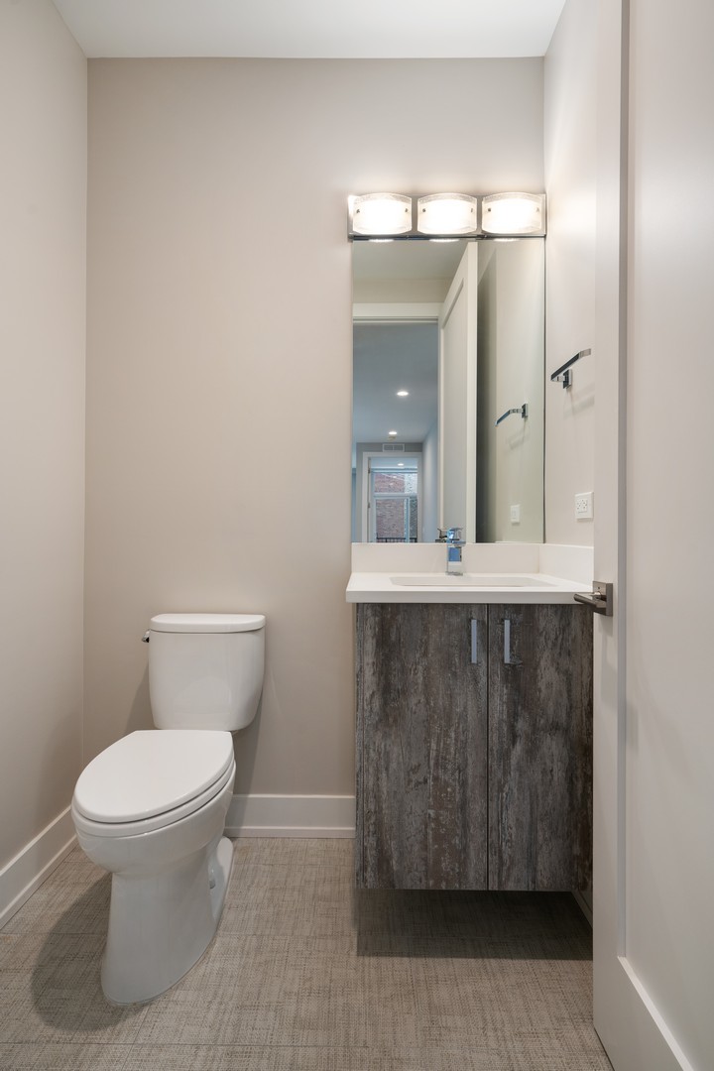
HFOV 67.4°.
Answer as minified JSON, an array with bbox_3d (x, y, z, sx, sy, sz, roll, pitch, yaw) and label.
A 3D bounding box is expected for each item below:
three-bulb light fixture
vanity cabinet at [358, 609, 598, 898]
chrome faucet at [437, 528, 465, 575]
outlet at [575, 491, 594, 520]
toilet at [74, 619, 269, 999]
[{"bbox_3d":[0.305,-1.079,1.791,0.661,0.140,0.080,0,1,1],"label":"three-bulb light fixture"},{"bbox_3d":[0.321,0.517,1.583,0.640,0.704,0.540,0,1,1],"label":"vanity cabinet"},{"bbox_3d":[0.321,0.051,1.721,0.050,0.153,0.150,0,1,1],"label":"chrome faucet"},{"bbox_3d":[0.635,-0.082,1.491,0.009,0.070,0.114,0,1,1],"label":"outlet"},{"bbox_3d":[-0.489,0.662,1.487,0.375,0.775,0.730,0,1,1],"label":"toilet"}]

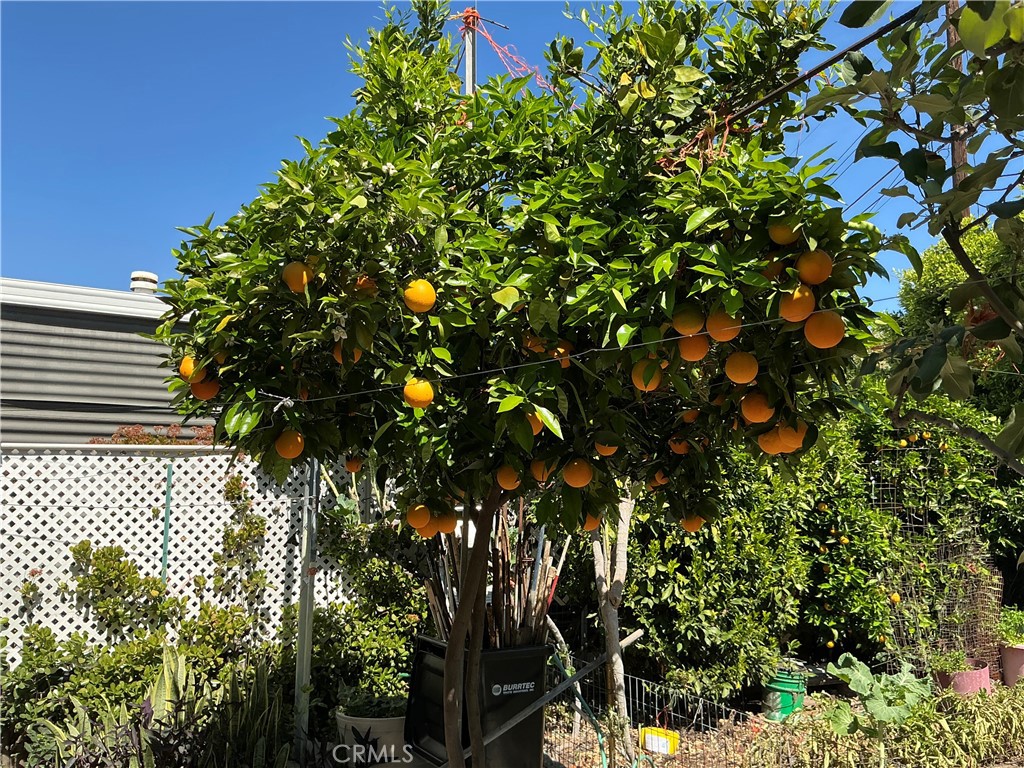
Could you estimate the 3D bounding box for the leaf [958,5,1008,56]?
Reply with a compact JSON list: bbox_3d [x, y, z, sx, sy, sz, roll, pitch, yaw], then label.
[{"bbox_3d":[0.825,-0.621,1.450,0.088,0.095,0.035,0,-6,0],"label":"leaf"}]

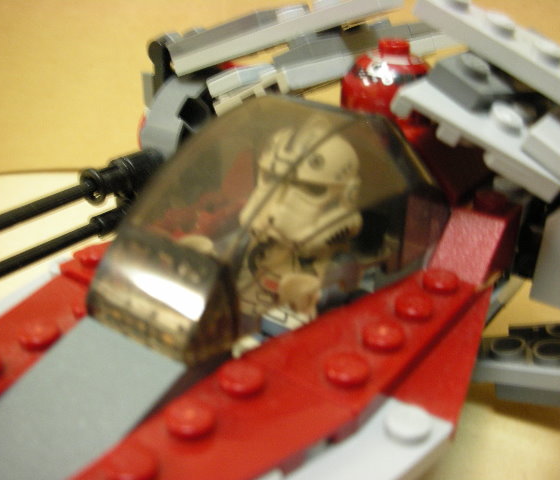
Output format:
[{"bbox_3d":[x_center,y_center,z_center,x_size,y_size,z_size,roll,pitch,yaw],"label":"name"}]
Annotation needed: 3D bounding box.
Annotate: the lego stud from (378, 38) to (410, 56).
[{"bbox_3d":[0.018,-0.031,0.103,0.005,0.002,0.005,16,30,34],"label":"lego stud"}]

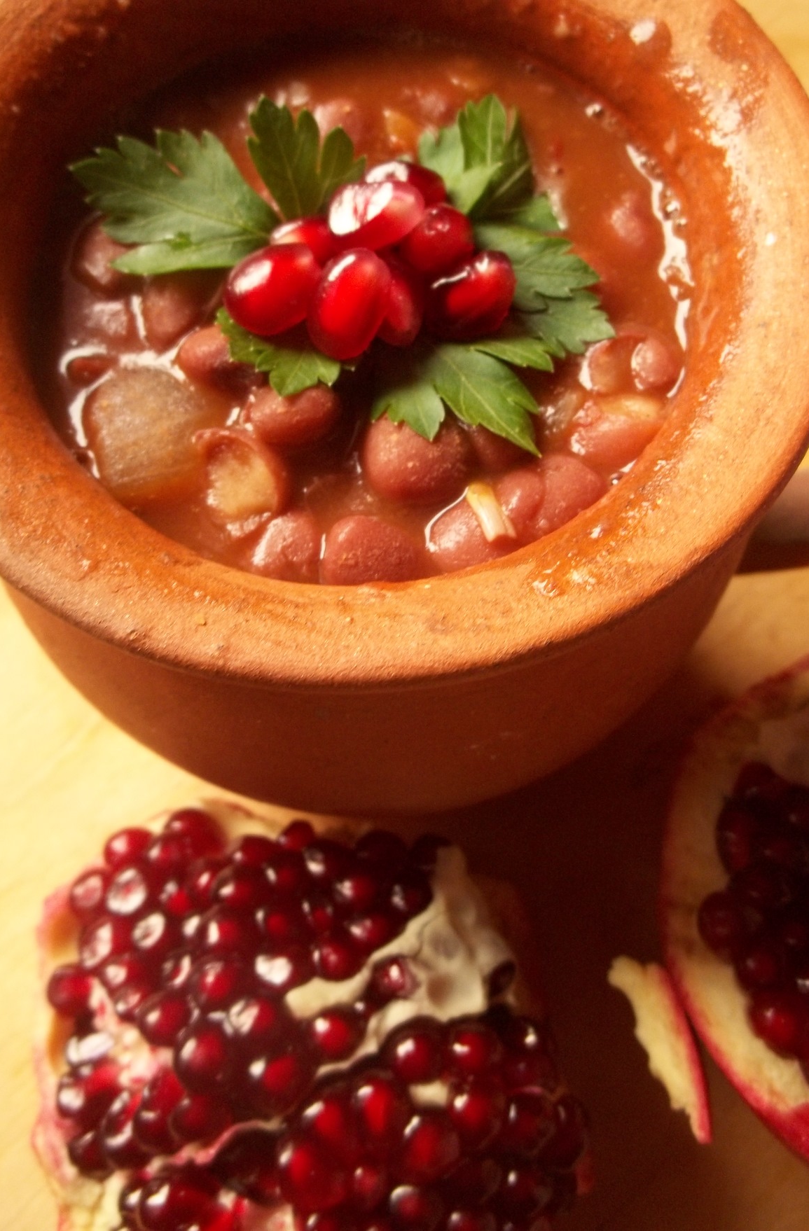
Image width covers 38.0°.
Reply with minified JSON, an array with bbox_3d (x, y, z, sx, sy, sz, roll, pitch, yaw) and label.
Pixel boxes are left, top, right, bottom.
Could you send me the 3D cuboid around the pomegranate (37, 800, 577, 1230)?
[{"bbox_3d":[-0.014,0.067,0.175,0.083,0.055,0.080,0,65,0],"label":"pomegranate"}]

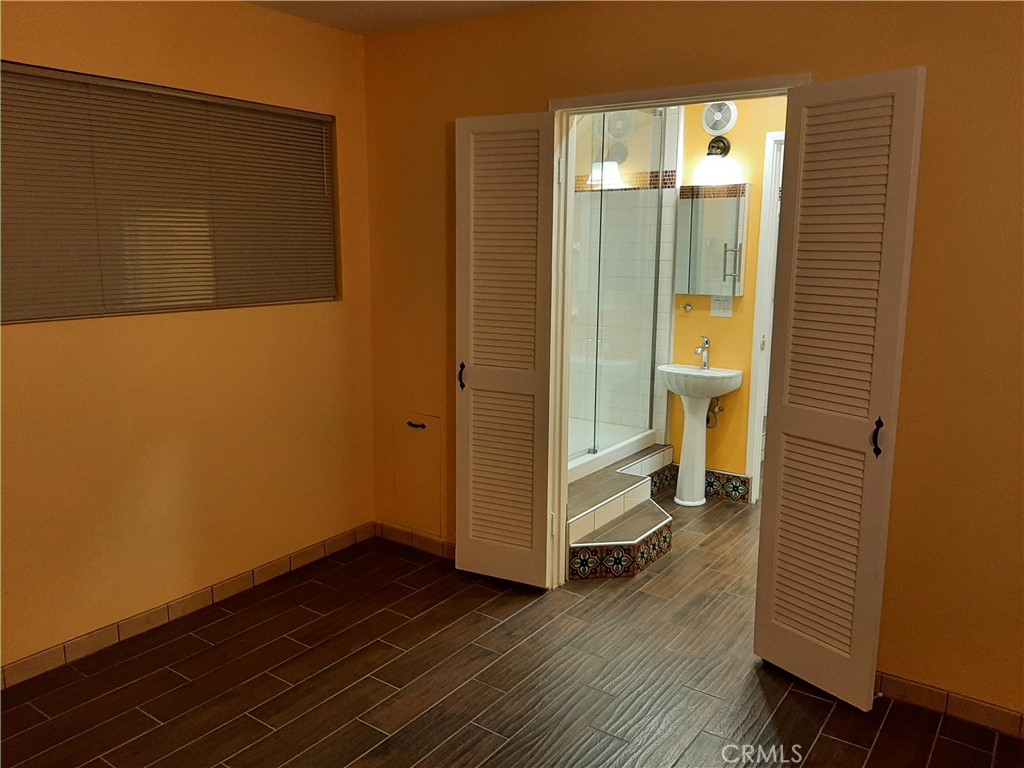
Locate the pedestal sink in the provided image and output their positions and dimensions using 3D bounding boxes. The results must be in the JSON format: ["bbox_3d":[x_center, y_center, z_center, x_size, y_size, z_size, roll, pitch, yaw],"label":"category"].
[{"bbox_3d":[1.074,0.317,4.606,0.445,0.805,0.380,8,13,35],"label":"pedestal sink"}]

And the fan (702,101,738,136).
[{"bbox_3d":[1.181,-1.527,4.394,0.214,0.214,0.055,8,13,35],"label":"fan"}]

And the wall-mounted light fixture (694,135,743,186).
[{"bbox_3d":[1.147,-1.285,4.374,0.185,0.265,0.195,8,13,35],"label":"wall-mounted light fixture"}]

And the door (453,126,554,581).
[{"bbox_3d":[-0.039,-0.109,3.380,0.467,2.042,0.034,6,12,25],"label":"door"}]

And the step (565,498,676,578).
[{"bbox_3d":[0.603,0.781,3.825,0.235,0.172,0.830,8,13,35],"label":"step"}]

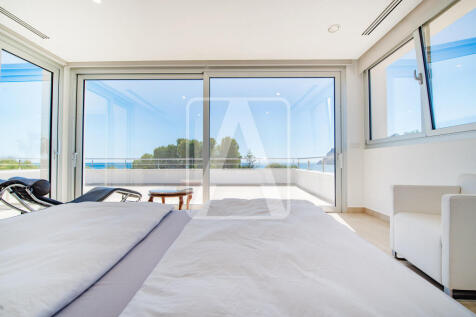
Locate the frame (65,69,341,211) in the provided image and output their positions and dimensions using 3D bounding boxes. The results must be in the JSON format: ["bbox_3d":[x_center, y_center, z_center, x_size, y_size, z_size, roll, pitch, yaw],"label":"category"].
[{"bbox_3d":[-0.560,-0.300,3.600,4.800,2.520,0.120,0,-1,1],"label":"frame"}]

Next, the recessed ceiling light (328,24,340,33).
[{"bbox_3d":[1.290,-1.738,2.650,0.160,0.030,0.160,0,-1,3],"label":"recessed ceiling light"}]

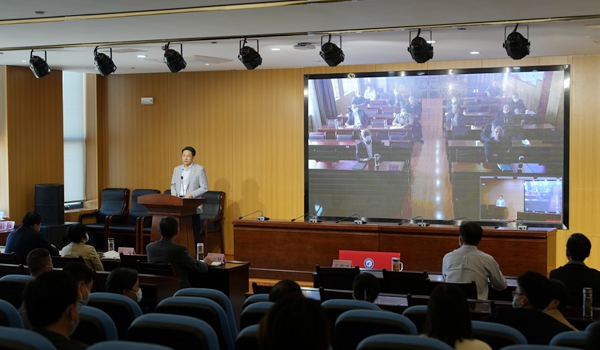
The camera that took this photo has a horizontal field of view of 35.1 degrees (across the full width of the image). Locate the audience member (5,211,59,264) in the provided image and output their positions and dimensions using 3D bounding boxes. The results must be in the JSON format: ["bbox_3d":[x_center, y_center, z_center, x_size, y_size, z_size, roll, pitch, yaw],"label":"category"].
[{"bbox_3d":[-2.640,1.002,9.620,0.580,1.281,0.800,1,2,27],"label":"audience member"}]

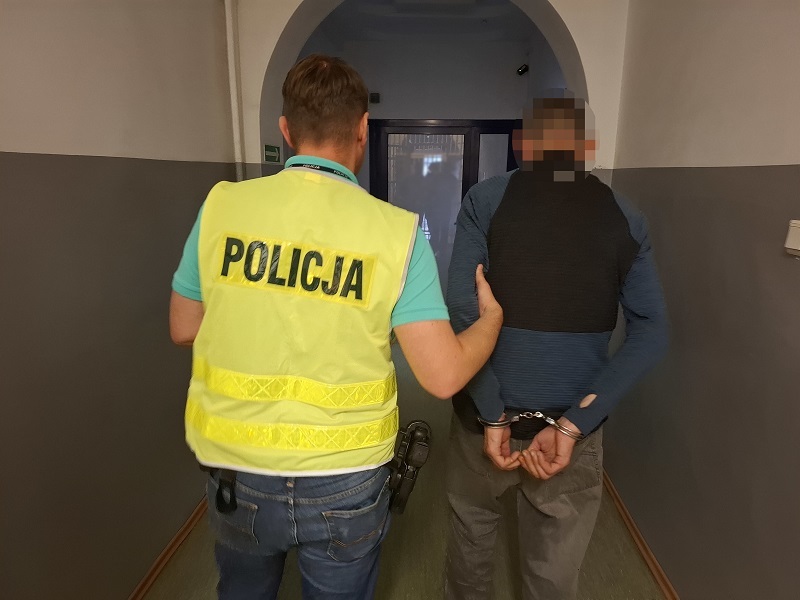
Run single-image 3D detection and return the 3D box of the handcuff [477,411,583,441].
[{"bbox_3d":[0.303,0.290,1.238,0.240,0.060,0.080,1,13,5],"label":"handcuff"}]

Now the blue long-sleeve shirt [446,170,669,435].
[{"bbox_3d":[0.393,0.001,1.325,0.540,0.670,0.330,1,13,5],"label":"blue long-sleeve shirt"}]

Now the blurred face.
[{"bbox_3d":[0.365,-0.377,1.257,0.180,0.230,0.210,1,13,5],"label":"blurred face"}]

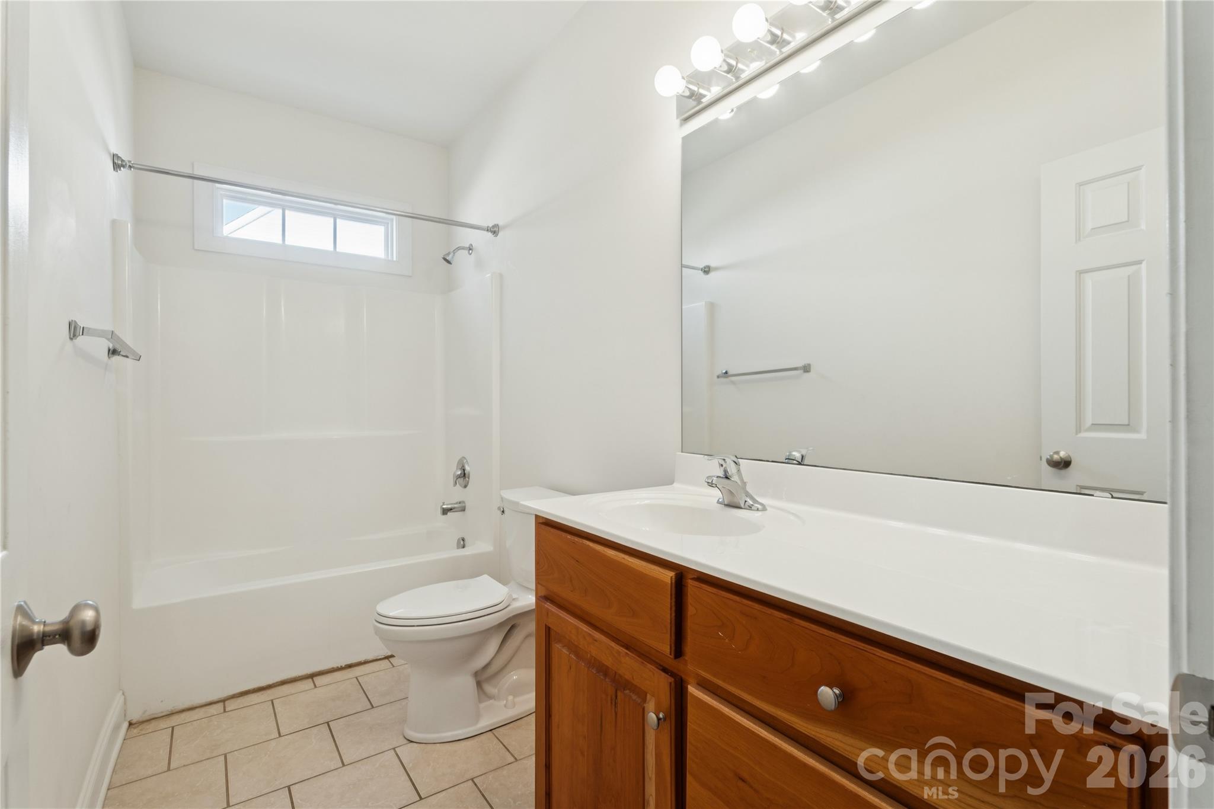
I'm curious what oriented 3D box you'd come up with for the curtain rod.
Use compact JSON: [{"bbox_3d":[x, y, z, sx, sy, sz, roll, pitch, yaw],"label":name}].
[{"bbox_3d":[-1.202,-0.909,2.433,1.528,0.065,0.065,-1,1,-35],"label":"curtain rod"}]

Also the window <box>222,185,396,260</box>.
[{"bbox_3d":[-1.704,-1.024,3.108,0.890,0.280,0.080,0,0,-34],"label":"window"}]

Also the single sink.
[{"bbox_3d":[0.189,0.324,1.317,0.400,0.140,0.540,0,0,-35],"label":"single sink"}]

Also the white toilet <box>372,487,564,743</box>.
[{"bbox_3d":[-0.489,0.785,2.093,0.730,0.800,0.460,0,0,-35],"label":"white toilet"}]

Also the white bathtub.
[{"bbox_3d":[-1.406,0.970,2.739,1.510,0.430,0.780,0,0,-35],"label":"white bathtub"}]

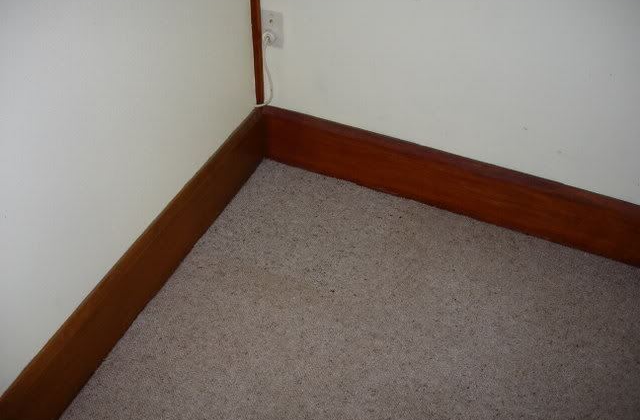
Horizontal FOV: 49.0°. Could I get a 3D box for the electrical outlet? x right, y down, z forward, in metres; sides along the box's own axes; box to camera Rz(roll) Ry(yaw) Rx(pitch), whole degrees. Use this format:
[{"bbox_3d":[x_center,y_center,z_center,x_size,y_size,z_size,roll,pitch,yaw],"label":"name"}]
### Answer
[{"bbox_3d":[-0.137,-0.519,2.020,0.072,0.115,0.014,17,45,16],"label":"electrical outlet"}]

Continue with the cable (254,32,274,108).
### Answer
[{"bbox_3d":[-0.169,-0.415,2.109,0.064,0.278,0.042,17,45,16],"label":"cable"}]

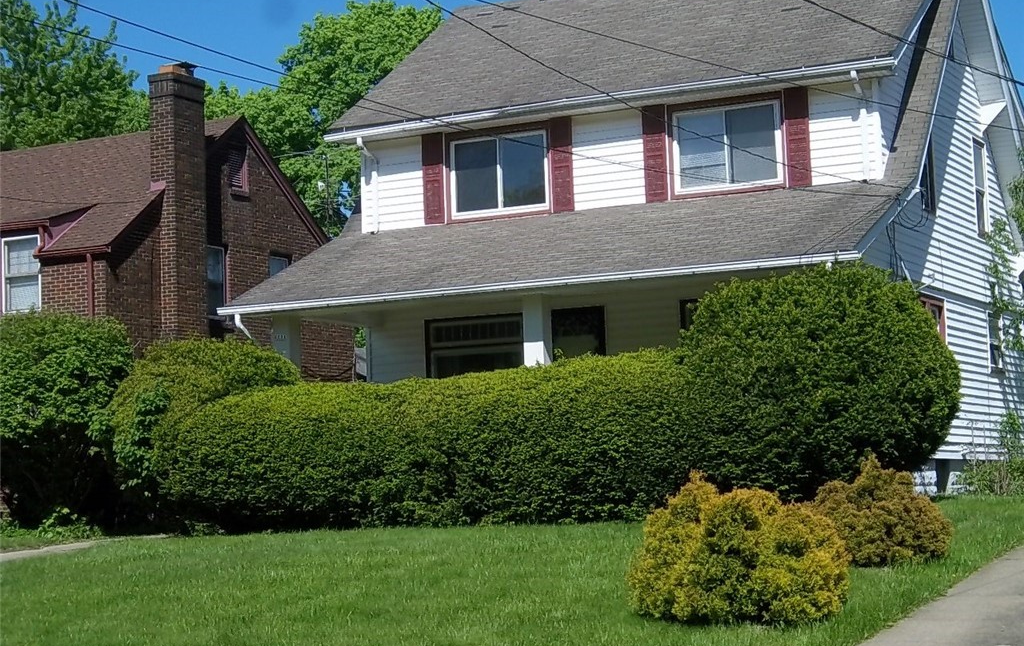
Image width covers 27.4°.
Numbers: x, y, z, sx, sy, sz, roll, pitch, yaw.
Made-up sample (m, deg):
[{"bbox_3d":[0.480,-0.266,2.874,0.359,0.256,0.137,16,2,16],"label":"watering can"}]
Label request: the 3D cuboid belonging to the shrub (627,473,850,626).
[{"bbox_3d":[2.156,2.114,20.002,2.050,1.370,1.950,-2,-5,0],"label":"shrub"}]

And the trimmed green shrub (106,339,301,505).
[{"bbox_3d":[-4.353,1.604,29.651,2.700,2.670,2.600,-5,-6,26],"label":"trimmed green shrub"}]

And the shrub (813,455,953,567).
[{"bbox_3d":[3.958,1.998,22.500,1.480,1.180,1.400,-5,-6,26],"label":"shrub"}]

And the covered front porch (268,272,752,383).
[{"bbox_3d":[0.878,0.858,29.466,8.600,2.850,3.100,-5,-6,26],"label":"covered front porch"}]

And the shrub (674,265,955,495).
[{"bbox_3d":[3.663,0.737,25.079,3.200,2.900,3.000,-5,-6,26],"label":"shrub"}]

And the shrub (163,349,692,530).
[{"bbox_3d":[-0.973,1.567,26.864,7.500,2.100,2.000,-5,-6,26],"label":"shrub"}]

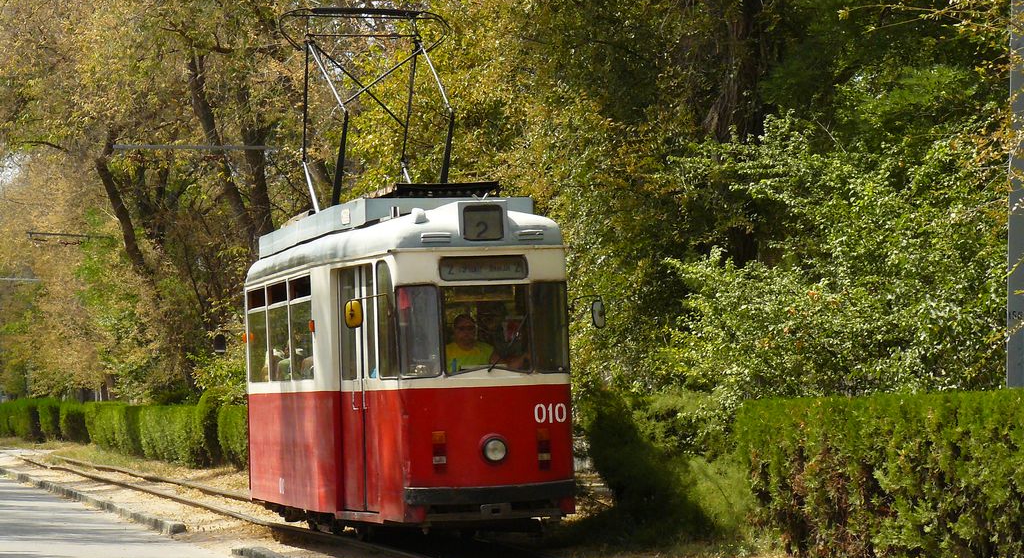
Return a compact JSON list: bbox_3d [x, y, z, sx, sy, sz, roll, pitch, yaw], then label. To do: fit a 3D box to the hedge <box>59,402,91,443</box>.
[{"bbox_3d":[-14.647,4.804,103.000,1.000,1.400,1.500,-1,-2,-12],"label":"hedge"}]

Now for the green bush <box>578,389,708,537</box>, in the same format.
[{"bbox_3d":[1.355,1.870,31.700,1.350,1.500,1.300,-1,-2,-12],"label":"green bush"}]

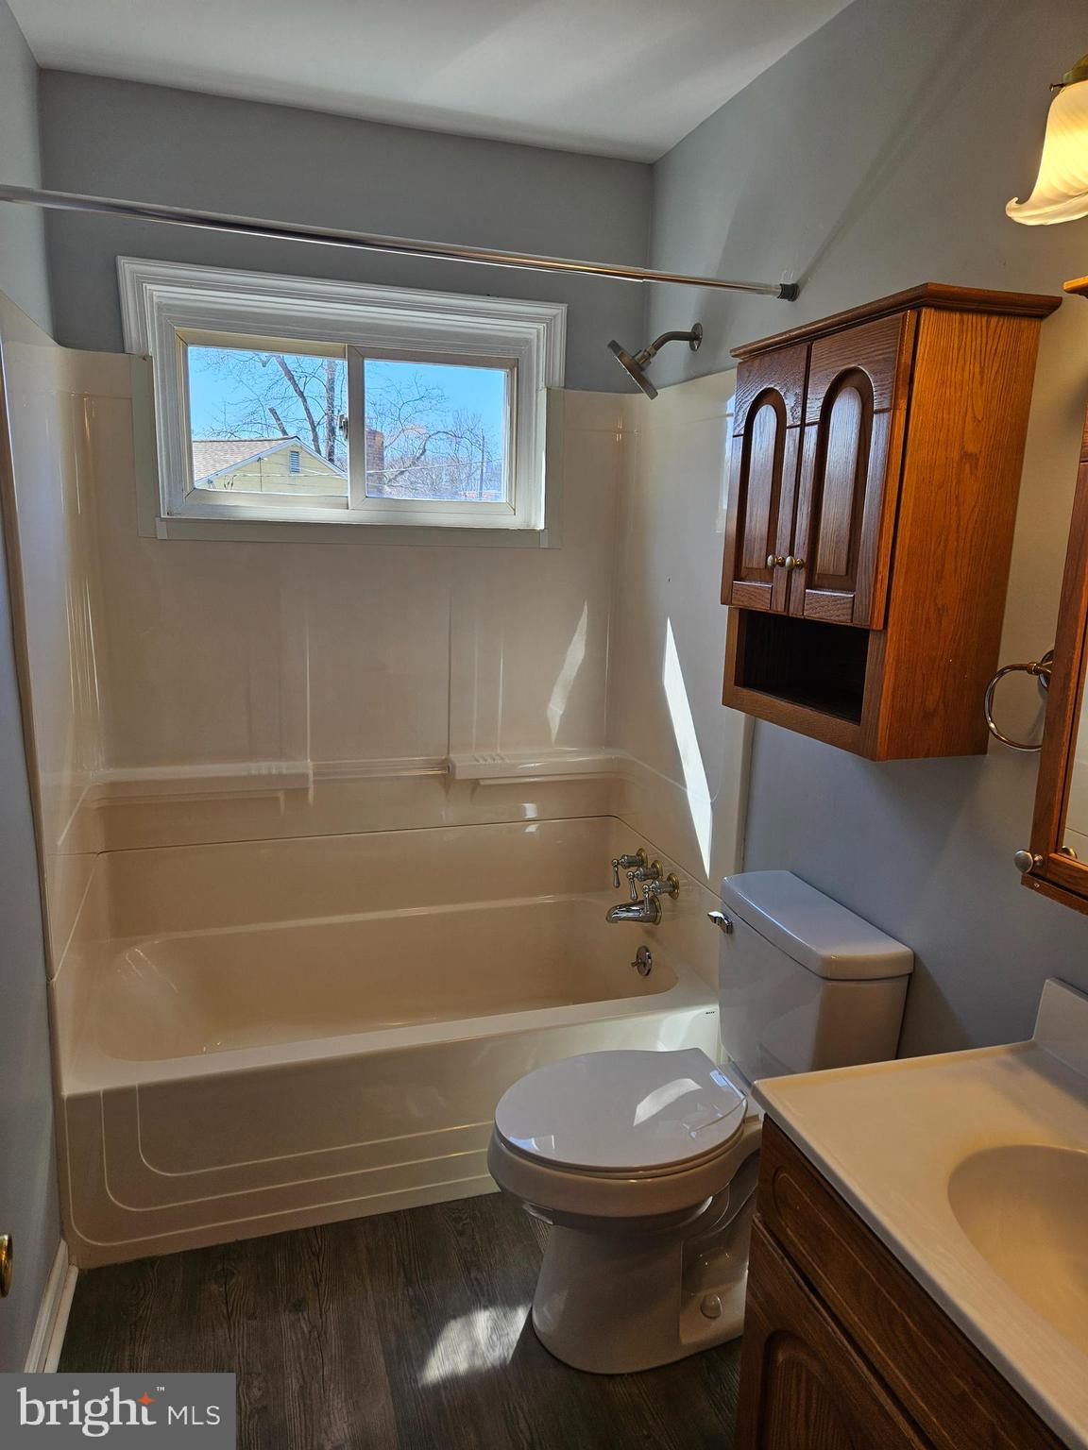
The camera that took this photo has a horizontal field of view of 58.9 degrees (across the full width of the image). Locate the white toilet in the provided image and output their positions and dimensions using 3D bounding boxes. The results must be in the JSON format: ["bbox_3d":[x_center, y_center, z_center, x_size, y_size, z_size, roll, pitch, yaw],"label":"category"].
[{"bbox_3d":[0.235,0.748,1.841,0.700,0.782,0.430,-2,12,-17],"label":"white toilet"}]

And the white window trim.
[{"bbox_3d":[-0.491,-0.838,2.540,1.123,0.610,0.095,-2,12,-17],"label":"white window trim"}]

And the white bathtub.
[{"bbox_3d":[-0.352,0.688,2.454,1.470,0.615,0.788,-2,12,-17],"label":"white bathtub"}]

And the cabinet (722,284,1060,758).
[{"bbox_3d":[0.525,-0.321,1.636,0.223,0.662,0.550,-2,12,-17],"label":"cabinet"}]

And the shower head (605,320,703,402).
[{"bbox_3d":[0.265,-0.904,2.397,0.238,0.188,0.150,-2,12,-17],"label":"shower head"}]

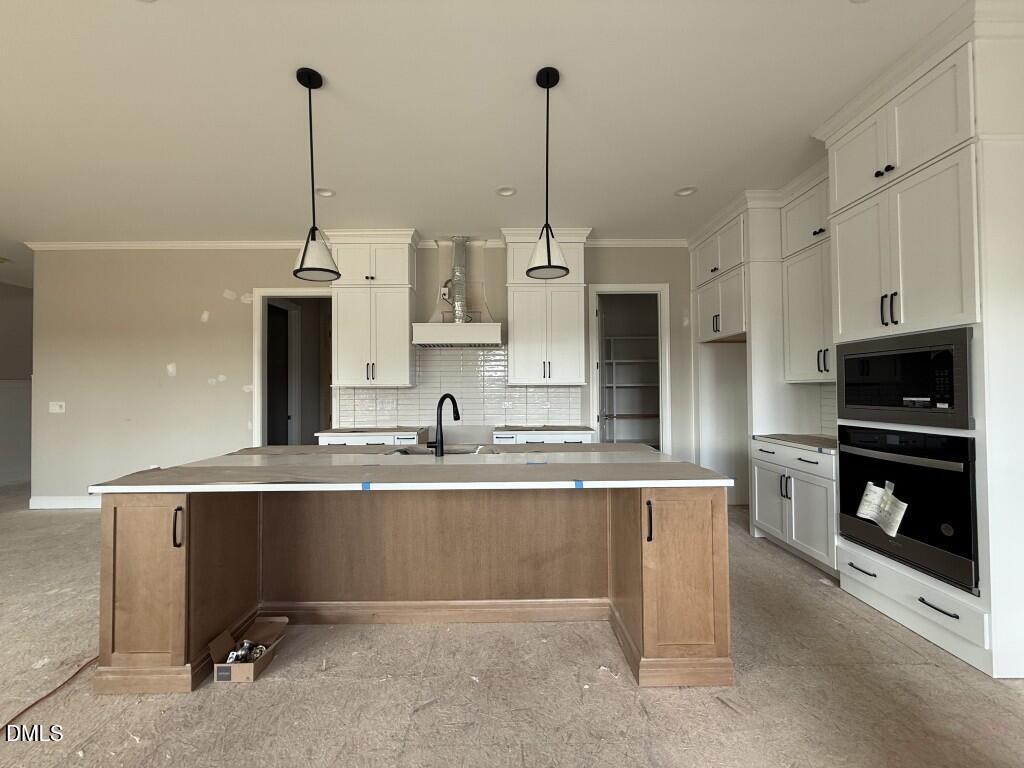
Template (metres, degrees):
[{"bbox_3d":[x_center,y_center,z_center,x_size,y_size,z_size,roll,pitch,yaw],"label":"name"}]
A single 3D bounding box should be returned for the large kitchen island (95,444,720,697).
[{"bbox_3d":[-0.426,0.892,2.393,2.798,0.907,1.203,0,-1,-1],"label":"large kitchen island"}]

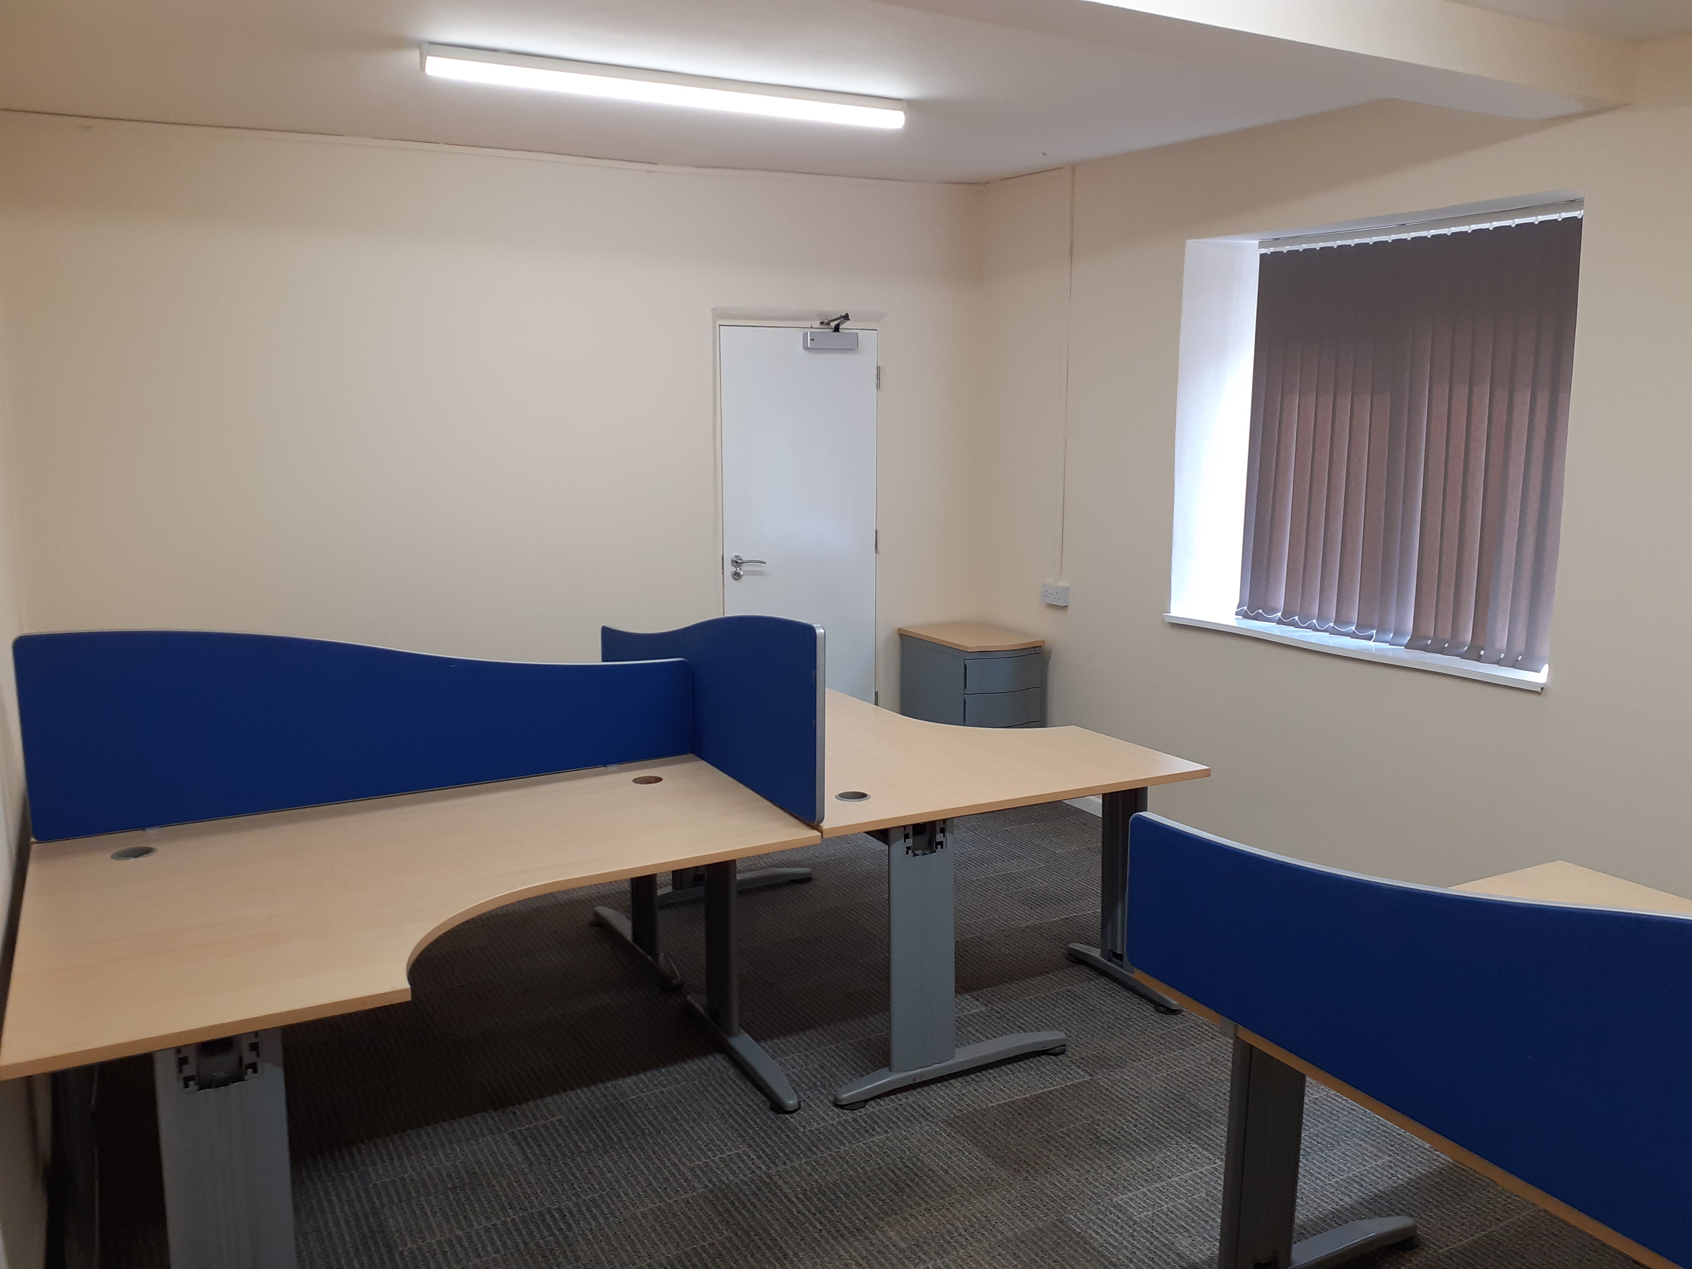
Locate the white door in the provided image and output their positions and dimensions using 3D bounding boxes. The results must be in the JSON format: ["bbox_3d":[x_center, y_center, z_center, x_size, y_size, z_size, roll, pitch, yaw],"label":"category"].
[{"bbox_3d":[-0.193,-0.332,5.880,0.765,2.000,0.045,-5,11,-28],"label":"white door"}]

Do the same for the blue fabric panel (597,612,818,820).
[{"bbox_3d":[-0.442,0.093,3.725,0.030,0.475,1.600,-5,11,-28],"label":"blue fabric panel"}]

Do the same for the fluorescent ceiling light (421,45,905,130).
[{"bbox_3d":[-0.494,-1.649,3.992,1.525,0.080,0.075,-5,11,-28],"label":"fluorescent ceiling light"}]

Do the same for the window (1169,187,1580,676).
[{"bbox_3d":[1.750,-0.644,4.415,0.300,1.430,1.550,-6,11,-29],"label":"window"}]

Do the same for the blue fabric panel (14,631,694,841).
[{"bbox_3d":[-1.132,0.175,3.311,1.600,0.465,0.030,-5,11,-28],"label":"blue fabric panel"}]

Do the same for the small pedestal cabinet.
[{"bbox_3d":[0.561,0.357,5.769,0.405,0.722,0.600,-5,11,-28],"label":"small pedestal cabinet"}]

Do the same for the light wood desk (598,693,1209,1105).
[{"bbox_3d":[0.103,0.645,4.093,1.200,0.722,1.600,-5,11,-28],"label":"light wood desk"}]

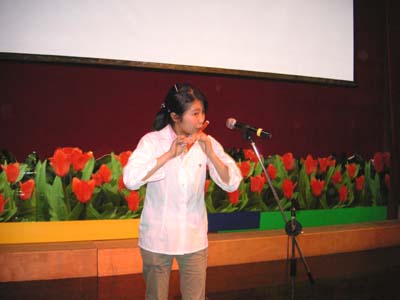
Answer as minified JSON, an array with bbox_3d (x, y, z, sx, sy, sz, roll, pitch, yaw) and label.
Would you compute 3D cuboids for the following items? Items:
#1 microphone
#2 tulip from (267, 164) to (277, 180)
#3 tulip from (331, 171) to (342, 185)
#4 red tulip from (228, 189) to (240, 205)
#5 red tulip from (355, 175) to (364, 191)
[{"bbox_3d":[0.239,-0.098,2.080,0.235,0.052,0.052,16,-2,0],"label":"microphone"},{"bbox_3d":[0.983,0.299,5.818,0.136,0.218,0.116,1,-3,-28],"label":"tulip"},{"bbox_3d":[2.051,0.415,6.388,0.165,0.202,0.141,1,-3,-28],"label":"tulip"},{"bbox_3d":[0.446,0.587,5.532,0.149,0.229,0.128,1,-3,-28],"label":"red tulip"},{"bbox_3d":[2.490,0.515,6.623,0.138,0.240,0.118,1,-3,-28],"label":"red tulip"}]

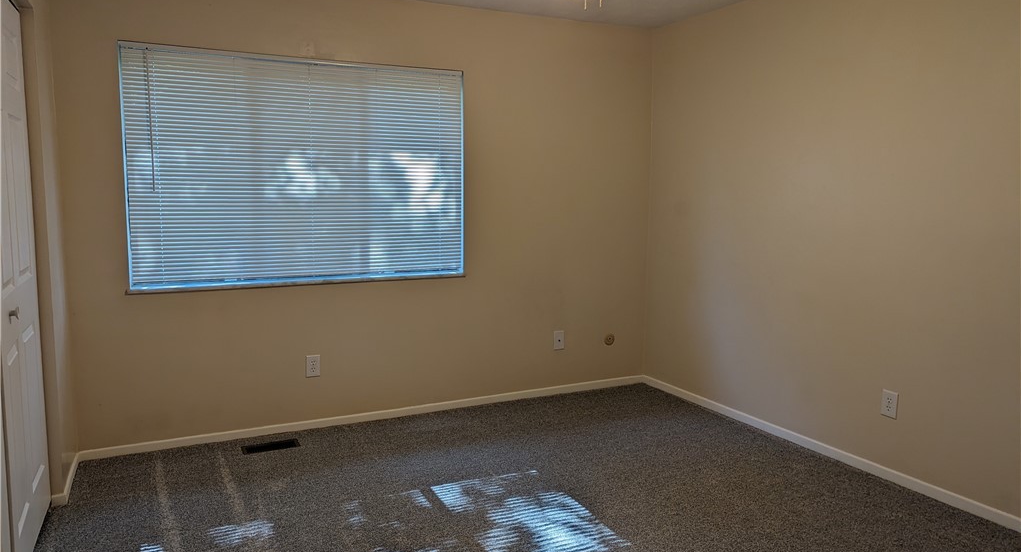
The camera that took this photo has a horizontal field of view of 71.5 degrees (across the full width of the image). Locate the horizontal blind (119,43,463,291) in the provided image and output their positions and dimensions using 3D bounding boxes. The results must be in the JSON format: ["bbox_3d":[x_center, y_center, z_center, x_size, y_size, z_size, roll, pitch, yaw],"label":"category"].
[{"bbox_3d":[-1.101,-0.566,3.900,1.803,1.220,0.080,-3,7,-26],"label":"horizontal blind"}]

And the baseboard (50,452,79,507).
[{"bbox_3d":[-2.050,0.928,3.267,0.065,0.058,0.539,-3,7,-26],"label":"baseboard"}]

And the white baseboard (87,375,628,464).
[{"bbox_3d":[-0.598,0.818,4.290,3.473,0.058,0.016,-3,7,-26],"label":"white baseboard"}]

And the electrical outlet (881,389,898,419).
[{"bbox_3d":[1.788,0.606,3.342,0.010,0.123,0.079,-3,7,-26],"label":"electrical outlet"}]

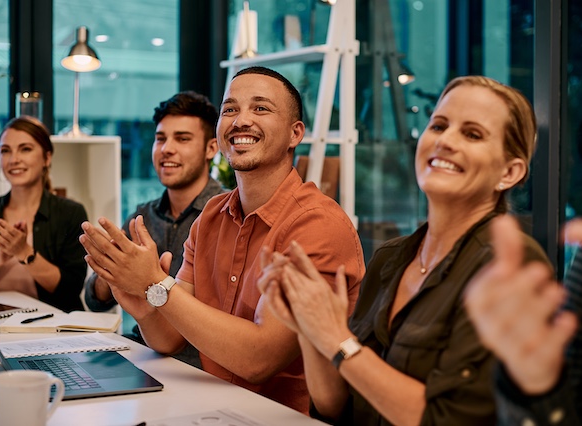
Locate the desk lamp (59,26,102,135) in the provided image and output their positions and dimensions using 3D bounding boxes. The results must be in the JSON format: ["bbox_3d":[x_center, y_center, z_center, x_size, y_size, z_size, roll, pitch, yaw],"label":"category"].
[{"bbox_3d":[-0.863,-0.536,3.650,0.162,0.435,0.200,0,2,-18],"label":"desk lamp"}]

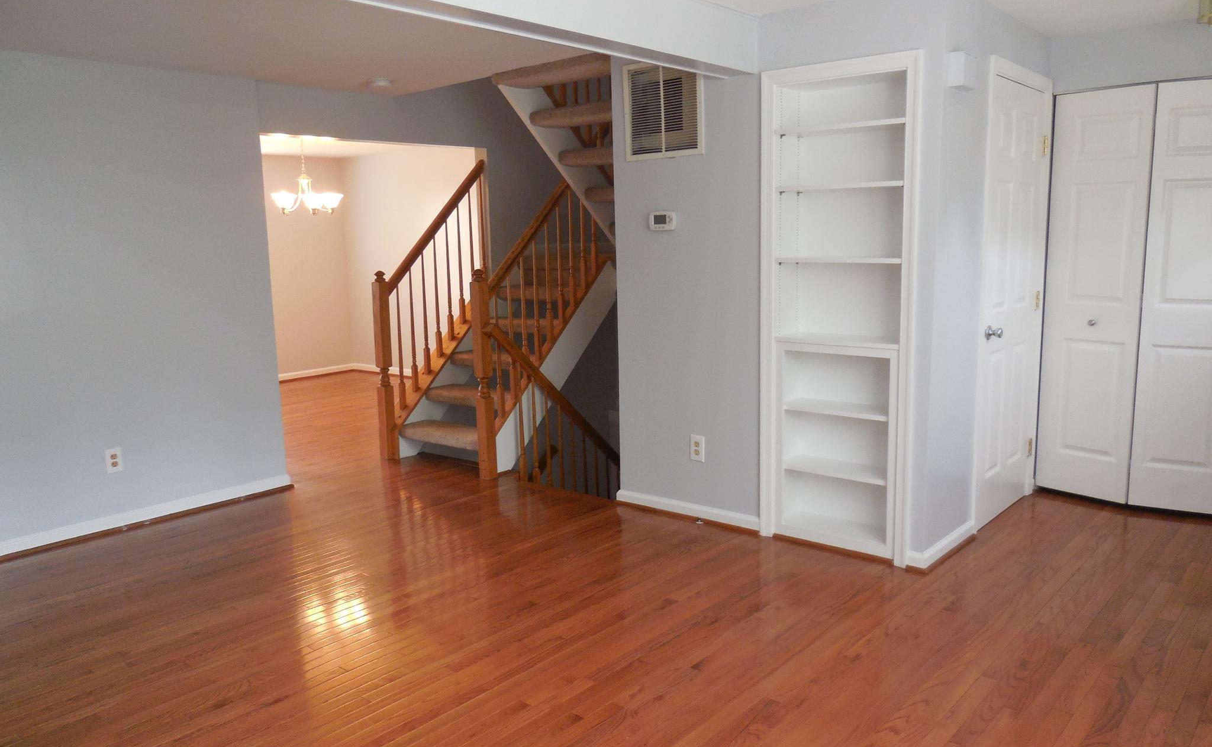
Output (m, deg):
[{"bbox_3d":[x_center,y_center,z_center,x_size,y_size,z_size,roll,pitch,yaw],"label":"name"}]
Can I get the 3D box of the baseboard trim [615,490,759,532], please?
[{"bbox_3d":[0.381,0.678,4.380,0.870,0.077,0.037,6,11,41],"label":"baseboard trim"}]

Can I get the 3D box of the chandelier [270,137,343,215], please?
[{"bbox_3d":[-2.315,-1.555,6.793,0.600,0.640,0.600,6,11,41],"label":"chandelier"}]

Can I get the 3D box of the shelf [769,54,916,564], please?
[{"bbox_3d":[1.045,-0.252,3.808,0.662,2.054,0.258,6,11,41],"label":"shelf"}]

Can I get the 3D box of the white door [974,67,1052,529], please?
[{"bbox_3d":[1.934,-0.328,4.171,0.048,2.054,0.775,6,11,41],"label":"white door"}]

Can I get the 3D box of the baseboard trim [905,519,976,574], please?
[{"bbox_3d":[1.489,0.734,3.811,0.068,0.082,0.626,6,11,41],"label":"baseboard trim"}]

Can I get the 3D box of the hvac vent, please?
[{"bbox_3d":[0.265,-1.257,4.158,0.462,0.460,0.027,6,11,41],"label":"hvac vent"}]

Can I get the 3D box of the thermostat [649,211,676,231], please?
[{"bbox_3d":[0.264,-0.738,4.243,0.145,0.084,0.030,6,11,41],"label":"thermostat"}]

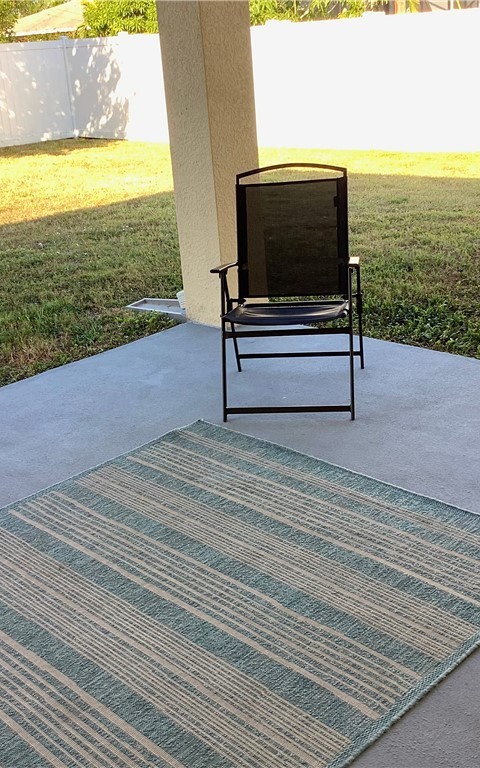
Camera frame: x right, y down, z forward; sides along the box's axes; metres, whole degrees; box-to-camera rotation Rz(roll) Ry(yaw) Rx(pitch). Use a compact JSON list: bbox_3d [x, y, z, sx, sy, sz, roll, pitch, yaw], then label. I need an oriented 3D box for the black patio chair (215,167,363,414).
[{"bbox_3d":[0.210,-0.405,3.805,0.590,0.909,0.729,-1,21,8],"label":"black patio chair"}]

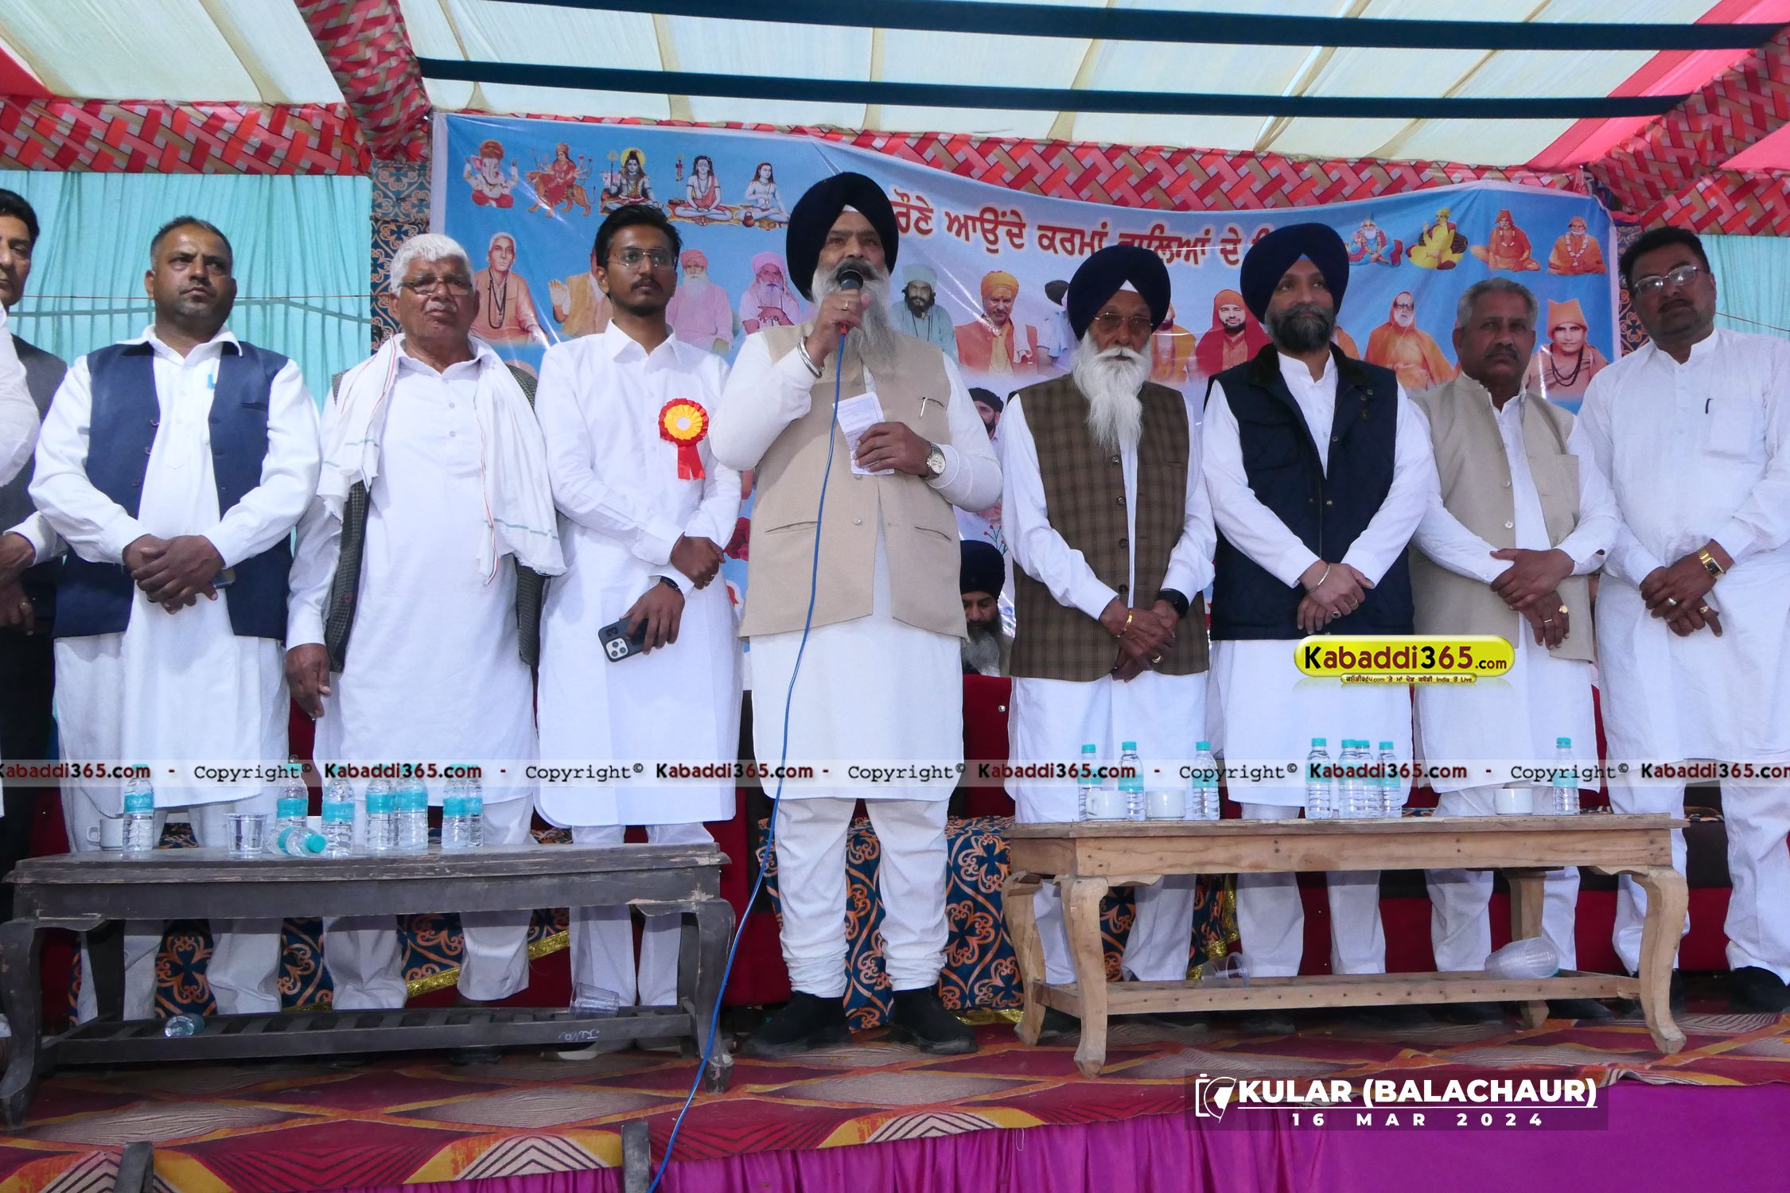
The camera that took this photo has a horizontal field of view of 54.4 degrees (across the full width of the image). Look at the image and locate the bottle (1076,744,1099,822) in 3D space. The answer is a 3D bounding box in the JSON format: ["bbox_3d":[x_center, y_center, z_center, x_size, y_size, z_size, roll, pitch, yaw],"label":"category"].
[{"bbox_3d":[0.391,0.377,3.530,0.057,0.162,0.057,-1,-6,0],"label":"bottle"}]

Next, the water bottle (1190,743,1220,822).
[{"bbox_3d":[0.623,0.371,3.500,0.057,0.162,0.057,-1,-6,0],"label":"water bottle"}]

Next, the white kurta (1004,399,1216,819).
[{"bbox_3d":[0.471,0.015,3.840,0.480,0.990,0.310,0,-7,-8],"label":"white kurta"}]

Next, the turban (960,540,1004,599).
[{"bbox_3d":[0.280,-0.085,5.850,0.190,0.190,0.220,-1,3,8],"label":"turban"}]

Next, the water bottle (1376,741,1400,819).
[{"bbox_3d":[1.014,0.378,3.579,0.051,0.160,0.051,-1,-7,0],"label":"water bottle"}]

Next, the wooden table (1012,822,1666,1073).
[{"bbox_3d":[0.845,0.660,3.410,1.180,0.442,0.520,0,-7,-10],"label":"wooden table"}]

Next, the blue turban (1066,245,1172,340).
[{"bbox_3d":[0.505,-0.686,3.930,0.230,0.200,0.260,2,-8,-8],"label":"blue turban"}]

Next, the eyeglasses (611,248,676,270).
[{"bbox_3d":[-0.562,-0.709,3.761,0.137,0.042,0.140,4,-9,-28],"label":"eyeglasses"}]

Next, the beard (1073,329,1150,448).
[{"bbox_3d":[0.477,-0.454,3.840,0.165,0.260,0.130,2,-5,-8],"label":"beard"}]

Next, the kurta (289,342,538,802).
[{"bbox_3d":[-0.998,-0.067,3.632,0.530,0.975,0.330,2,-8,-20],"label":"kurta"}]

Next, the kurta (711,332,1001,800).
[{"bbox_3d":[-0.077,-0.086,3.663,0.570,1.023,0.380,0,-8,-9],"label":"kurta"}]

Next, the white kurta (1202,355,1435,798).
[{"bbox_3d":[0.921,-0.043,3.800,0.510,0.990,0.310,-1,-6,0],"label":"white kurta"}]

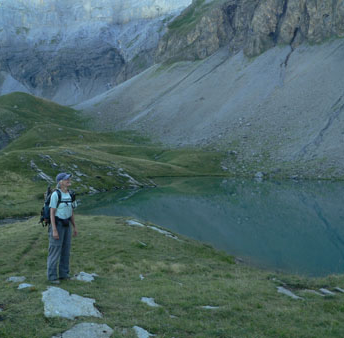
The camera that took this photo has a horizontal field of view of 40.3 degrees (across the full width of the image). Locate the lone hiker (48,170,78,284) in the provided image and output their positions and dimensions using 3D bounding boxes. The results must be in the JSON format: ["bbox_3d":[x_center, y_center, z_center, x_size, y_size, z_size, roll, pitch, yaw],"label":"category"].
[{"bbox_3d":[-1.720,0.926,7.350,0.370,1.720,0.520,1,0,34],"label":"lone hiker"}]

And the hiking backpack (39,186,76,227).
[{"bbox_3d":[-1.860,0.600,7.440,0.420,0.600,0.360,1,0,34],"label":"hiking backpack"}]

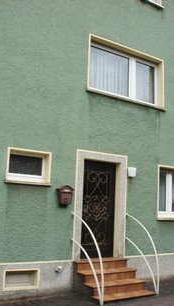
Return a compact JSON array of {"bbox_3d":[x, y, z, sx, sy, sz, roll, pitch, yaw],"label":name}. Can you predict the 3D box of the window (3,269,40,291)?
[{"bbox_3d":[-1.199,2.269,6.213,0.678,0.339,0.190,8,-10,-33],"label":"window"}]

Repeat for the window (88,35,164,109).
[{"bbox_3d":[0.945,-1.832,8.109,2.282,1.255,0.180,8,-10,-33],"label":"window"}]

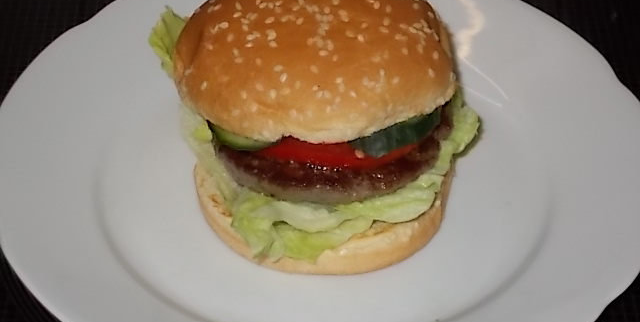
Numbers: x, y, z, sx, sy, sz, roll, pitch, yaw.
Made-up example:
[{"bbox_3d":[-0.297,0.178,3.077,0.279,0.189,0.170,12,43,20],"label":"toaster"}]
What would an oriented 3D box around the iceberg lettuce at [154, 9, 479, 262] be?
[{"bbox_3d":[0.000,-0.013,0.716,0.127,0.054,0.110,2,42,0],"label":"iceberg lettuce"}]

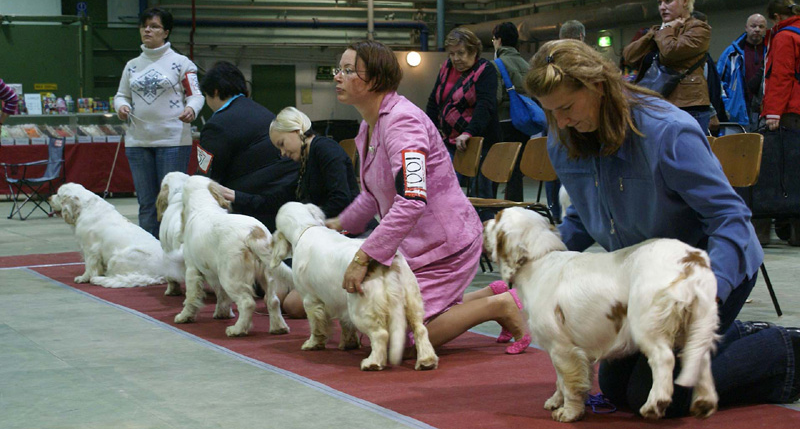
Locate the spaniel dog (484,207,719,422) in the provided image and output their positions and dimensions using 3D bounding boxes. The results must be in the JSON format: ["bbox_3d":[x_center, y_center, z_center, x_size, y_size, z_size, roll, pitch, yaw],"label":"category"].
[{"bbox_3d":[0.567,0.278,3.556,0.310,0.560,0.750,-3,3,-33],"label":"spaniel dog"}]

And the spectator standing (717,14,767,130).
[{"bbox_3d":[2.908,-0.735,10.879,0.550,1.780,0.380,0,3,12],"label":"spectator standing"}]

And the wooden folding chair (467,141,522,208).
[{"bbox_3d":[0.448,-0.036,7.458,0.500,0.780,0.420,-3,4,-27],"label":"wooden folding chair"}]

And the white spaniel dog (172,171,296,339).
[{"bbox_3d":[-0.751,0.167,5.682,0.320,0.620,0.884,-3,3,-31],"label":"white spaniel dog"}]

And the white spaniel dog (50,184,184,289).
[{"bbox_3d":[-1.638,0.111,7.594,0.720,0.570,0.400,0,3,12],"label":"white spaniel dog"}]

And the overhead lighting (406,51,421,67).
[{"bbox_3d":[0.241,-2.666,22.930,0.250,0.250,0.140,-3,4,-27],"label":"overhead lighting"}]

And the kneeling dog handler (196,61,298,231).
[{"bbox_3d":[-0.743,-0.182,6.849,0.550,1.200,0.750,-4,4,-45],"label":"kneeling dog handler"}]

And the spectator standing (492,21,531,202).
[{"bbox_3d":[0.930,-0.632,10.282,0.380,1.700,0.490,1,4,37],"label":"spectator standing"}]

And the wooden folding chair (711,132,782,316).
[{"bbox_3d":[1.327,0.049,5.741,0.500,0.780,0.420,-3,4,-27],"label":"wooden folding chair"}]

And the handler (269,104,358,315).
[{"bbox_3d":[-0.430,-0.017,6.056,0.680,0.940,0.500,-2,3,-18],"label":"handler"}]

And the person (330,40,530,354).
[{"bbox_3d":[0.105,-0.071,4.976,0.760,1.170,0.540,-2,4,-15],"label":"person"}]

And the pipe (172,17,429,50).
[{"bbox_3d":[-1.624,-3.017,22.464,4.789,0.469,0.110,-3,4,-27],"label":"pipe"}]

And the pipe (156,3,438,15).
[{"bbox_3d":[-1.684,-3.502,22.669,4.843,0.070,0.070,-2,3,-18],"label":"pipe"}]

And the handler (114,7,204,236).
[{"bbox_3d":[-1.548,-0.484,8.535,0.540,1.660,0.380,-1,3,7],"label":"handler"}]

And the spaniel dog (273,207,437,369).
[{"bbox_3d":[-0.188,0.245,4.920,0.310,0.560,0.900,-3,4,-27],"label":"spaniel dog"}]

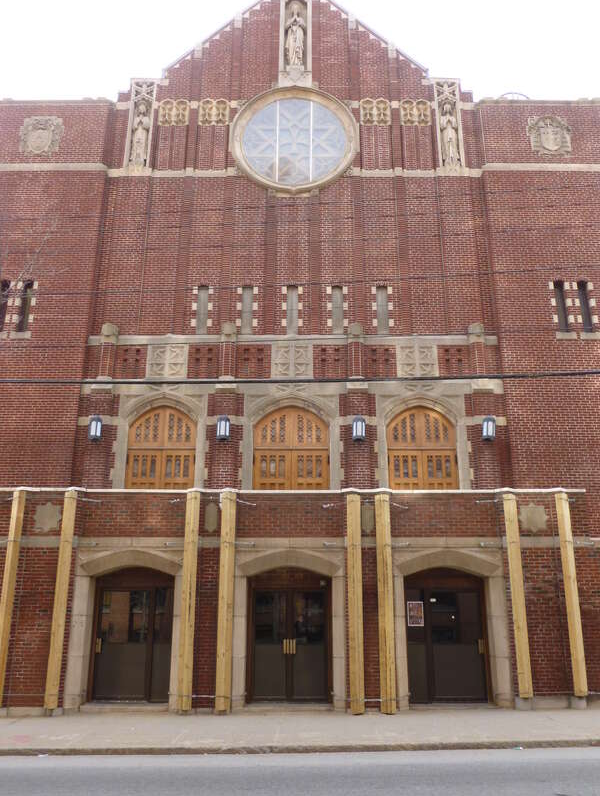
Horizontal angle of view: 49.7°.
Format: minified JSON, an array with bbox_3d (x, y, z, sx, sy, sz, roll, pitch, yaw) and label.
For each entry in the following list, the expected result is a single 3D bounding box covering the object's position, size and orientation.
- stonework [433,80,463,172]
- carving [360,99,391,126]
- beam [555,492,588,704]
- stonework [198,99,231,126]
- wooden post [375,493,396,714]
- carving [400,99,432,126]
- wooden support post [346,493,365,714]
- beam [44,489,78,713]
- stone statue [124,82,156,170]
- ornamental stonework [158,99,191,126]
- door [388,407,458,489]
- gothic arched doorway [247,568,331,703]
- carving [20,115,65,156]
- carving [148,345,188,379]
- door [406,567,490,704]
[{"bbox_3d":[4.298,-7.768,18.683,0.760,3.185,0.420,0,-17,0],"label":"stonework"},{"bbox_3d":[2.203,-8.325,18.994,0.882,0.983,0.180,0,-18,0],"label":"carving"},{"bbox_3d":[5.199,3.719,12.436,0.220,3.731,0.200,0,-17,0],"label":"beam"},{"bbox_3d":[-2.498,-8.325,18.994,0.906,0.983,0.180,0,-18,0],"label":"stonework"},{"bbox_3d":[1.653,3.878,12.502,0.235,4.035,0.220,0,-17,0],"label":"wooden post"},{"bbox_3d":[3.465,-8.448,19.280,0.935,0.987,0.150,0,-17,0],"label":"carving"},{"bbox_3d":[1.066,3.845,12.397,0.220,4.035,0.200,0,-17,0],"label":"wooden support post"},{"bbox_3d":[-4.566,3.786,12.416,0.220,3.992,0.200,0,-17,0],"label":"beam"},{"bbox_3d":[-4.598,-7.912,18.925,0.752,3.150,0.400,0,-18,0],"label":"stone statue"},{"bbox_3d":[-3.669,-8.325,18.994,0.900,0.983,0.180,0,-18,0],"label":"ornamental stonework"},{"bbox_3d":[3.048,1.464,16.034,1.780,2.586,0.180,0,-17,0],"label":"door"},{"bbox_3d":[-0.213,4.802,13.230,1.666,2.582,0.150,0,-17,0],"label":"gothic arched doorway"},{"bbox_3d":[-7.297,-7.399,18.413,1.156,1.333,0.180,0,-18,0],"label":"carving"},{"bbox_3d":[-3.374,-0.910,16.545,1.053,0.926,0.150,0,-18,0],"label":"carving"},{"bbox_3d":[2.958,4.802,13.230,1.554,2.582,0.150,0,-17,0],"label":"door"}]

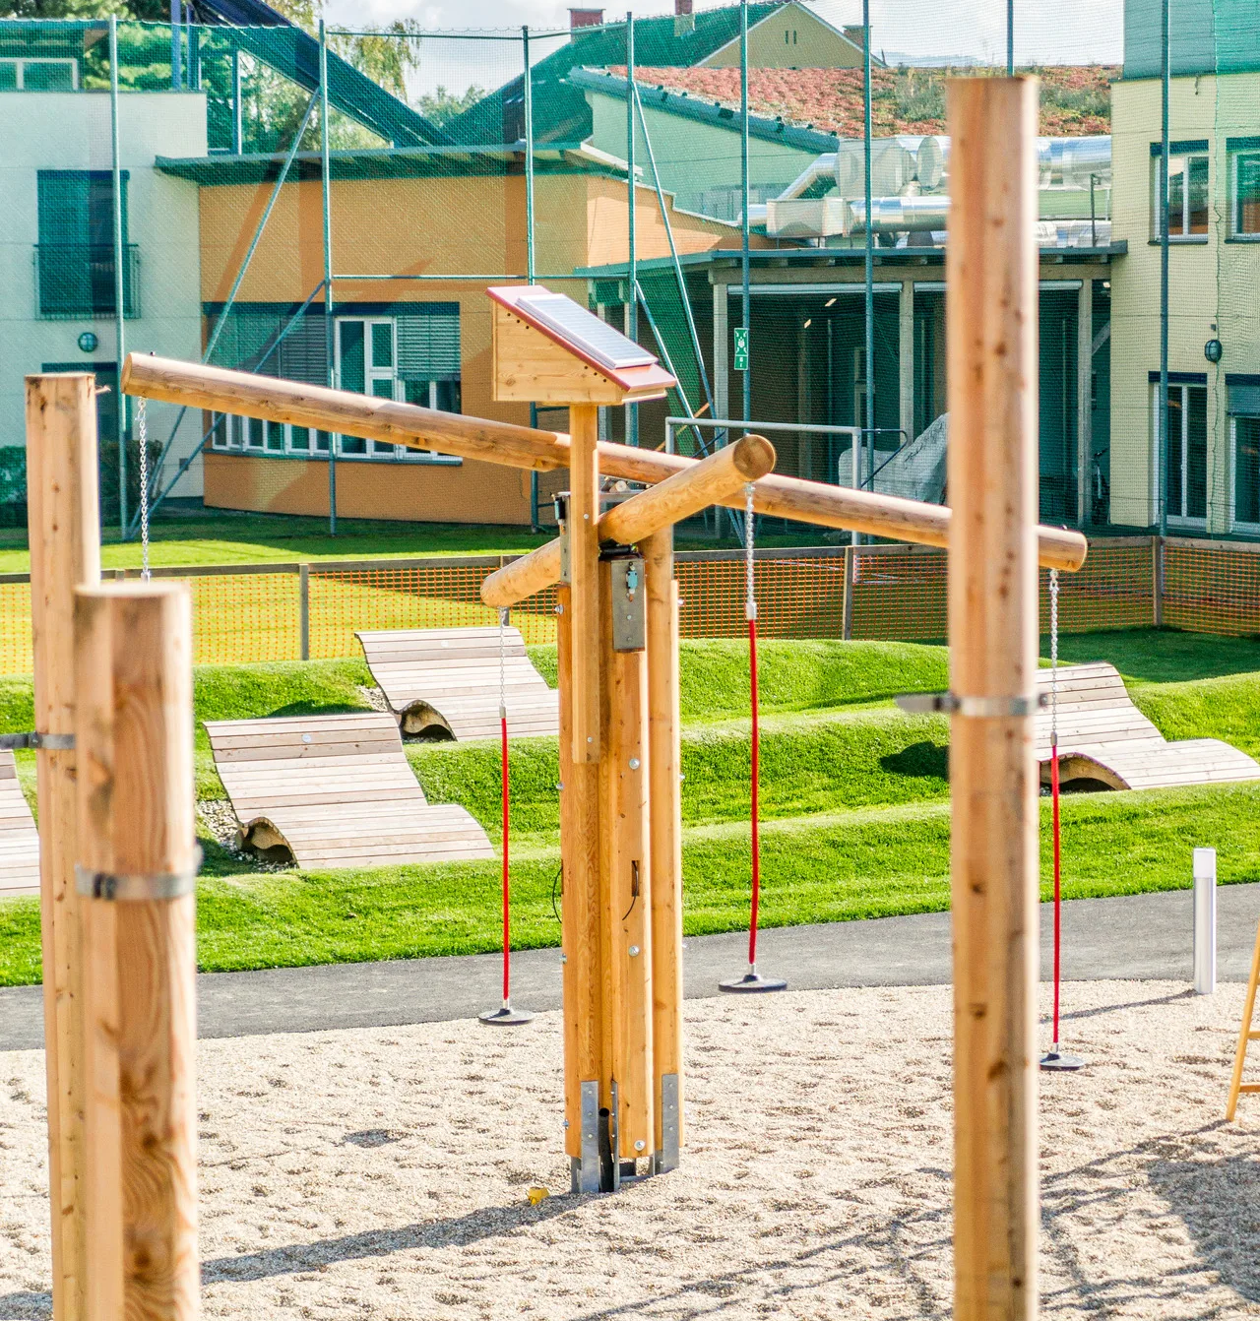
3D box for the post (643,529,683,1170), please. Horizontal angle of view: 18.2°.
[{"bbox_3d":[0.128,0.801,17.692,0.168,2.846,0.168,-2,6,-18],"label":"post"}]

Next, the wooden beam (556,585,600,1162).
[{"bbox_3d":[-0.237,1.071,18.600,0.160,2.882,0.160,-2,6,-15],"label":"wooden beam"}]

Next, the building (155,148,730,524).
[{"bbox_3d":[-2.899,-5.645,67.172,10.200,5.950,5.500,5,8,42],"label":"building"}]

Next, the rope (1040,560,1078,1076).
[{"bbox_3d":[2.118,0.786,19.500,0.280,2.508,0.280,-1,5,0],"label":"rope"}]

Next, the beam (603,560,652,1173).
[{"bbox_3d":[-0.022,0.890,17.450,0.168,2.676,0.168,-2,6,-18],"label":"beam"}]

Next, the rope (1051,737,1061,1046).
[{"bbox_3d":[2.113,1.151,19.500,0.036,1.530,0.036,-1,5,0],"label":"rope"}]

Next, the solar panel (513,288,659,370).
[{"bbox_3d":[-0.195,-1.532,18.404,0.591,0.030,0.428,37,20,19],"label":"solar panel"}]

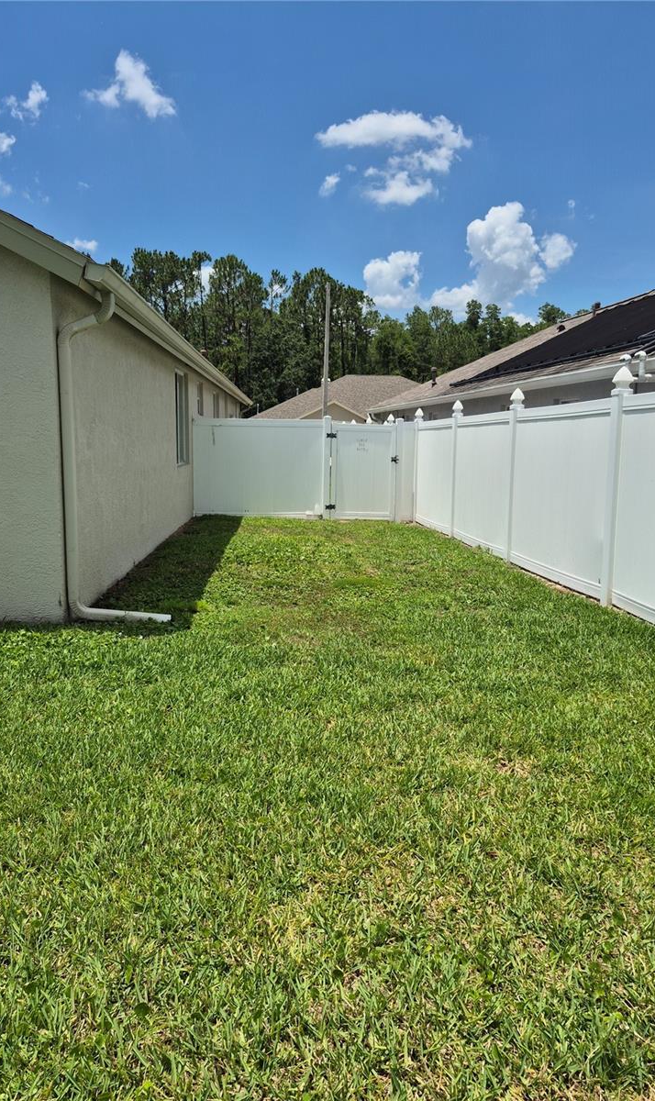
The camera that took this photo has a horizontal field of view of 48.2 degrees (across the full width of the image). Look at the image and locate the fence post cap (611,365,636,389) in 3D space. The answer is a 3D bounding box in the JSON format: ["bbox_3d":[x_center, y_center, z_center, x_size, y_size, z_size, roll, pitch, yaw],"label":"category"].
[{"bbox_3d":[2.573,-1.480,6.357,0.135,0.225,0.135,0,8,-7],"label":"fence post cap"}]

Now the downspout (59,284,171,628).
[{"bbox_3d":[-1.610,-0.685,5.660,0.790,2.540,0.115,0,8,-3],"label":"downspout"}]

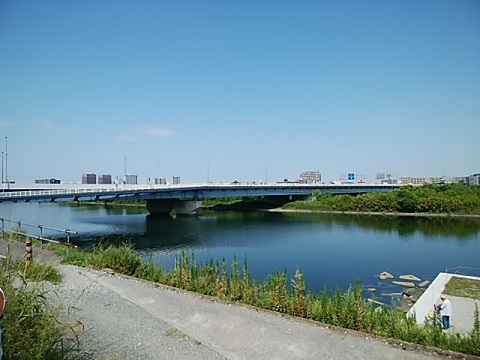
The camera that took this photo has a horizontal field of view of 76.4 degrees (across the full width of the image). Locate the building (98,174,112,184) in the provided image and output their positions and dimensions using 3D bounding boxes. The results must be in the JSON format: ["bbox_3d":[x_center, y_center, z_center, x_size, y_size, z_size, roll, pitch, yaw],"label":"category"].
[{"bbox_3d":[-317.990,2.910,720.000,25.000,29.400,22.000,1,-1,-37],"label":"building"}]

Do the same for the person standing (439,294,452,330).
[{"bbox_3d":[9.723,6.263,14.400,0.550,1.600,0.480,0,-1,27],"label":"person standing"}]

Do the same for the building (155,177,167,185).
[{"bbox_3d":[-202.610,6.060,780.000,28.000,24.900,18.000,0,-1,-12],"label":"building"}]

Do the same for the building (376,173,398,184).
[{"bbox_3d":[194.360,1.860,400.000,28.000,22.100,17.000,0,-1,18],"label":"building"}]

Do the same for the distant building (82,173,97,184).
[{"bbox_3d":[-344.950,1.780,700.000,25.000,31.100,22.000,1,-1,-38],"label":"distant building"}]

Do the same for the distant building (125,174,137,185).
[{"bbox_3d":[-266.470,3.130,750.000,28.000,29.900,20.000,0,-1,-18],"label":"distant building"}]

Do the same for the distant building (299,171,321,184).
[{"bbox_3d":[99.570,0.890,430.000,27.000,24.900,15.000,0,-1,6],"label":"distant building"}]

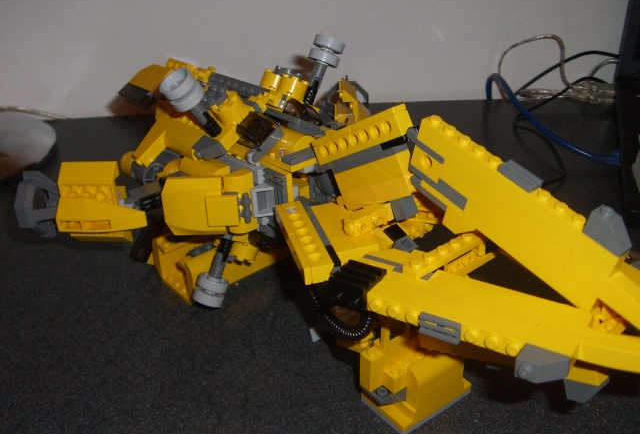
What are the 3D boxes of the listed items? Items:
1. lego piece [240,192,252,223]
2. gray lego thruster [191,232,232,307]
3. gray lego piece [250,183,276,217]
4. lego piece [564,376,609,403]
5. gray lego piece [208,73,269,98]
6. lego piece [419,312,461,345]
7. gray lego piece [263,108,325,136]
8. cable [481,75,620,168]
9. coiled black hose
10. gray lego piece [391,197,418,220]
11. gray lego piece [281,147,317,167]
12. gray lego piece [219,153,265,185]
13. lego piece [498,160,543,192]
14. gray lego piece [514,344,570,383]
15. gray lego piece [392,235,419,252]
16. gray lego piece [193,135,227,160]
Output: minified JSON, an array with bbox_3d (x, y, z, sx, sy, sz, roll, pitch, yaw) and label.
[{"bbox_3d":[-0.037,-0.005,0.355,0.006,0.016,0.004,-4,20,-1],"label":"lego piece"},{"bbox_3d":[-0.060,0.031,0.404,0.018,0.041,0.018,16,22,-7],"label":"gray lego thruster"},{"bbox_3d":[-0.028,-0.009,0.352,0.010,0.016,0.008,-5,24,-4],"label":"gray lego piece"},{"bbox_3d":[0.095,0.061,0.250,0.008,0.009,0.013,-23,17,-36],"label":"lego piece"},{"bbox_3d":[-0.049,-0.080,0.425,0.006,0.008,0.054,-25,37,-34],"label":"gray lego piece"},{"bbox_3d":[0.046,0.042,0.267,0.016,0.008,0.003,15,31,29],"label":"lego piece"},{"bbox_3d":[-0.014,-0.051,0.380,0.007,0.006,0.047,-25,37,-34],"label":"gray lego piece"},{"bbox_3d":[0.218,-0.097,0.676,0.034,0.036,0.205,-8,28,-11],"label":"cable"},{"bbox_3d":[0.009,0.041,0.303,0.030,0.025,0.011,1,28,6],"label":"coiled black hose"},{"bbox_3d":[0.034,-0.004,0.278,0.009,0.008,0.007,-19,2,-26],"label":"gray lego piece"},{"bbox_3d":[-0.011,-0.032,0.362,0.016,0.004,0.008,-25,37,-34],"label":"gray lego piece"},{"bbox_3d":[-0.042,-0.025,0.375,0.034,0.009,0.005,22,36,38],"label":"gray lego piece"},{"bbox_3d":[0.078,-0.016,0.274,0.008,0.003,0.016,-26,54,-35],"label":"lego piece"},{"bbox_3d":[0.078,0.053,0.245,0.016,0.008,0.011,15,31,29],"label":"gray lego piece"},{"bbox_3d":[0.039,0.012,0.320,0.007,0.006,0.008,-26,65,-41],"label":"gray lego piece"},{"bbox_3d":[-0.058,-0.035,0.370,0.016,0.008,0.011,21,62,42],"label":"gray lego piece"}]

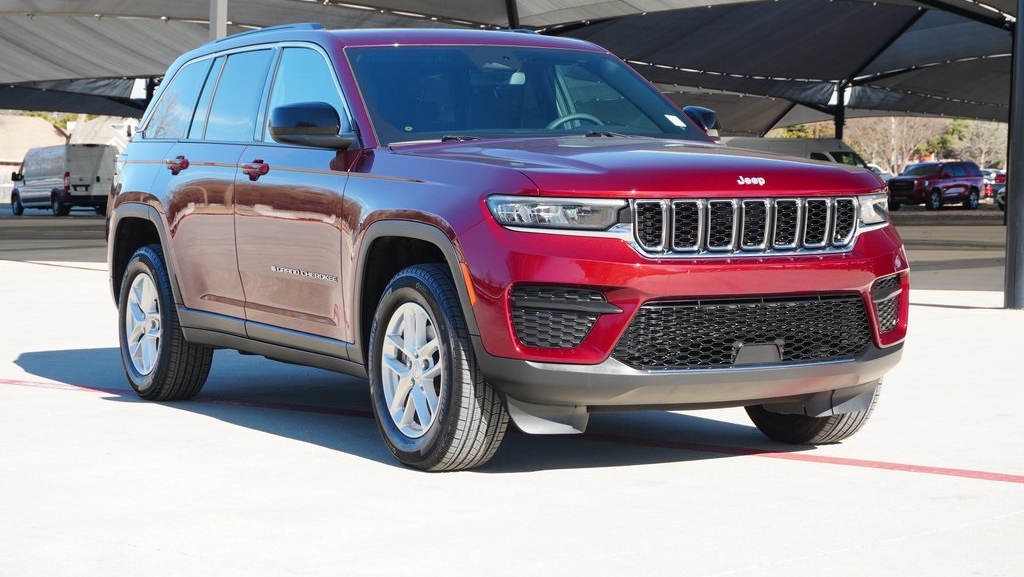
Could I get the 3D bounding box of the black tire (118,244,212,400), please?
[{"bbox_3d":[-1.714,0.169,10.330,0.265,0.775,0.775,-2,3,-29],"label":"black tire"}]

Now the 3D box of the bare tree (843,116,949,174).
[{"bbox_3d":[19.409,-7.812,105.000,6.200,7.400,6.000,0,3,10],"label":"bare tree"}]

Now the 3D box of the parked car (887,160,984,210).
[{"bbox_3d":[16.850,-4.080,82.600,2.050,1.930,5.300,3,4,41],"label":"parked car"}]

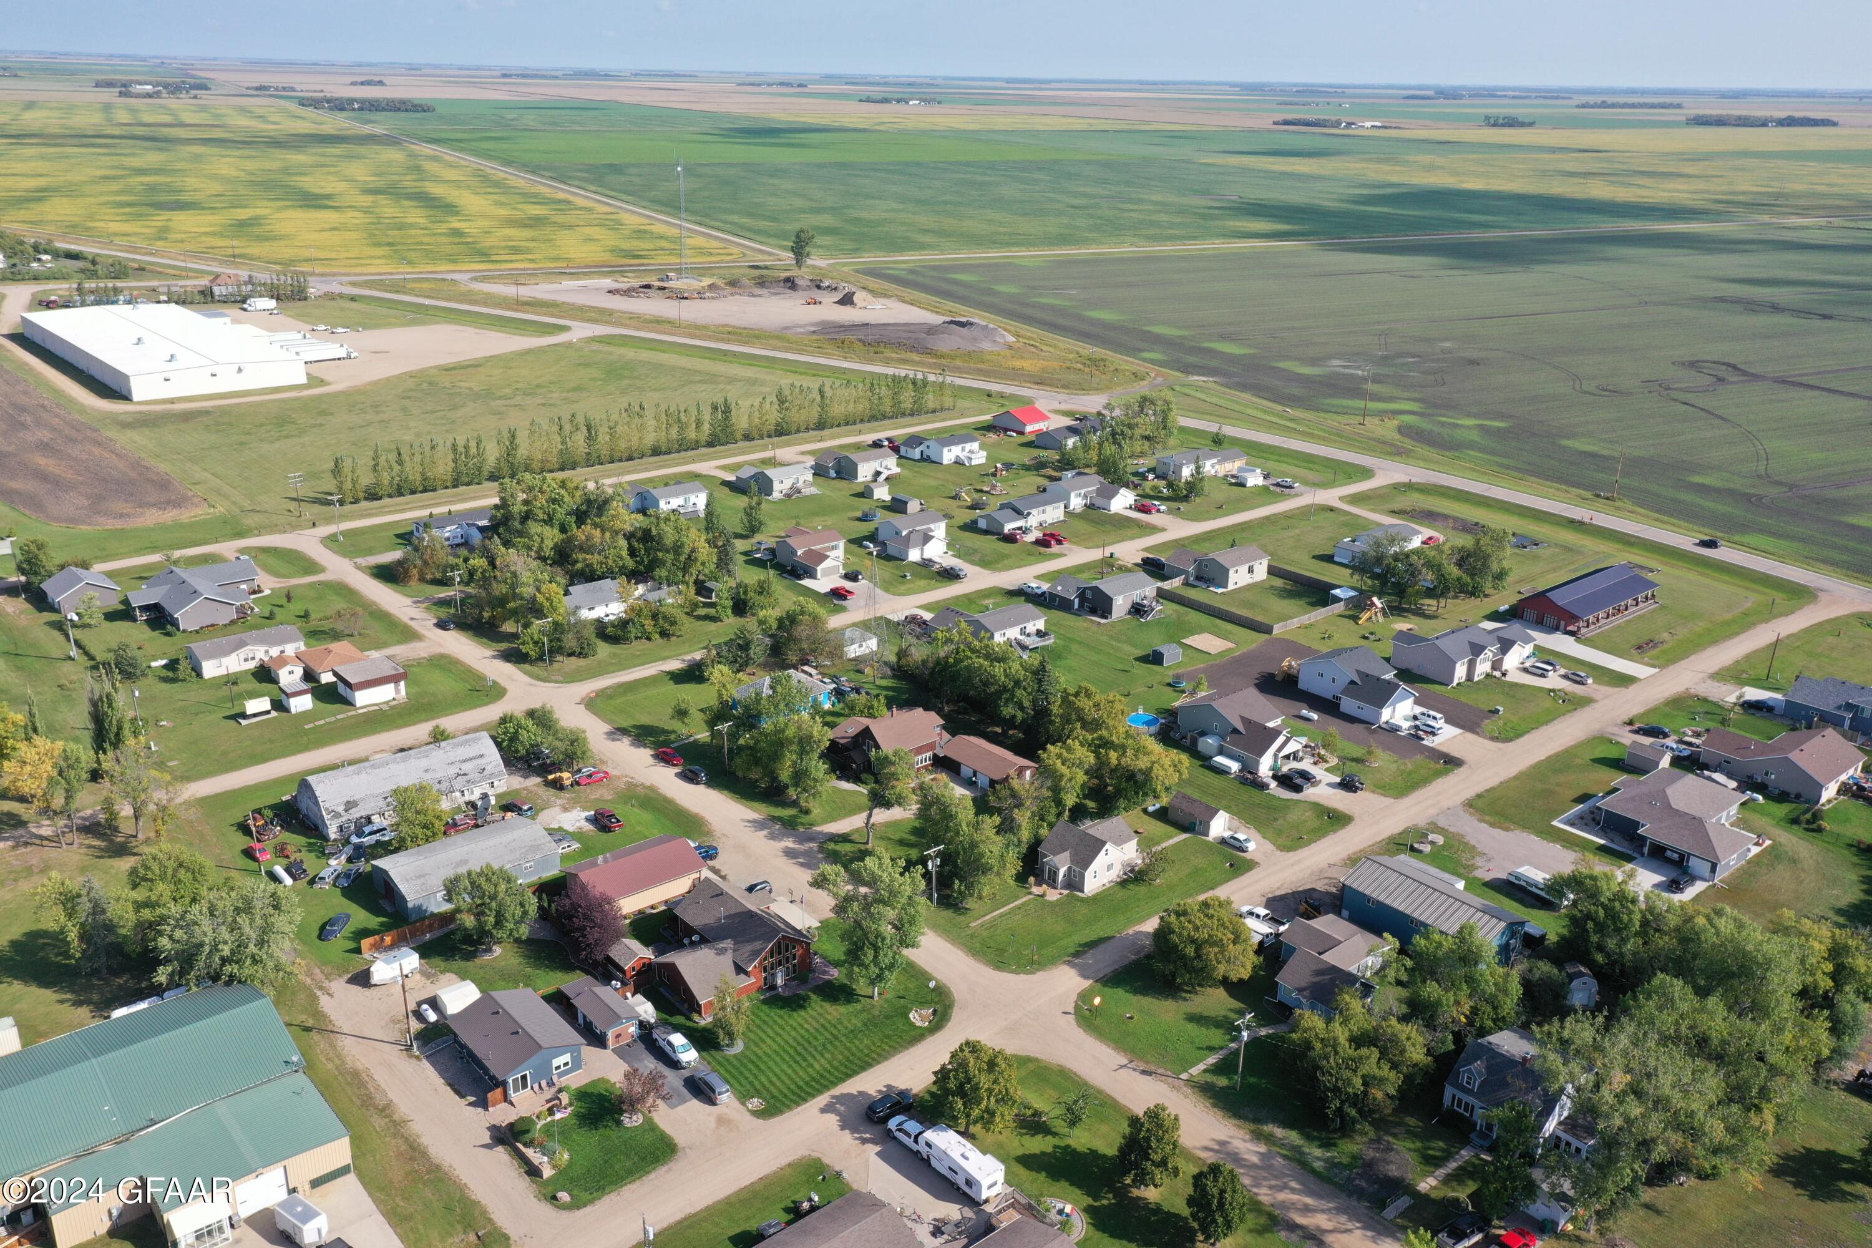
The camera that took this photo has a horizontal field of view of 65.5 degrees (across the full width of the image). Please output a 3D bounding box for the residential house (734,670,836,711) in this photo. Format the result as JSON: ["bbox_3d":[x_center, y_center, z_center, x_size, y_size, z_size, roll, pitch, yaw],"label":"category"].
[{"bbox_3d":[-23.770,10.557,224.488,13.271,5.630,8.546,-17,27,-39],"label":"residential house"}]

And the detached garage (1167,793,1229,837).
[{"bbox_3d":[34.811,24.957,192.718,3.619,3.469,6.937,-17,27,-39],"label":"detached garage"}]

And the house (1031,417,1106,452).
[{"bbox_3d":[40.936,-56.015,426.923,11.000,5.000,26.200,20,28,40],"label":"house"}]

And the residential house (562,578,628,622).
[{"bbox_3d":[-65.479,-4.679,277.899,11.300,5.300,9.300,-15,26,-37],"label":"residential house"}]

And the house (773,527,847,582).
[{"bbox_3d":[-24.573,-15.036,305.985,12.300,6.100,14.200,-15,26,-36],"label":"house"}]

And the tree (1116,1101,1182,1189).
[{"bbox_3d":[19.971,49.261,136.484,6.090,9.090,6.090,1,21,0],"label":"tree"}]

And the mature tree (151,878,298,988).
[{"bbox_3d":[-79.050,35.050,162.430,14.900,11.700,14.900,-15,26,-37],"label":"mature tree"}]

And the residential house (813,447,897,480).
[{"bbox_3d":[-21.037,-43.229,388.961,19.200,6.100,13.400,-16,27,-37],"label":"residential house"}]

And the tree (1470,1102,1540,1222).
[{"bbox_3d":[49.831,47.299,127.805,5.580,12.400,5.580,1,21,0],"label":"tree"}]

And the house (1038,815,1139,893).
[{"bbox_3d":[19.055,27.924,180.942,12.668,5.731,7.842,-17,27,-39],"label":"house"}]

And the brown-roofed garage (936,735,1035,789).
[{"bbox_3d":[7.630,19.631,208.301,7.500,3.700,12.500,-15,26,-36],"label":"brown-roofed garage"}]

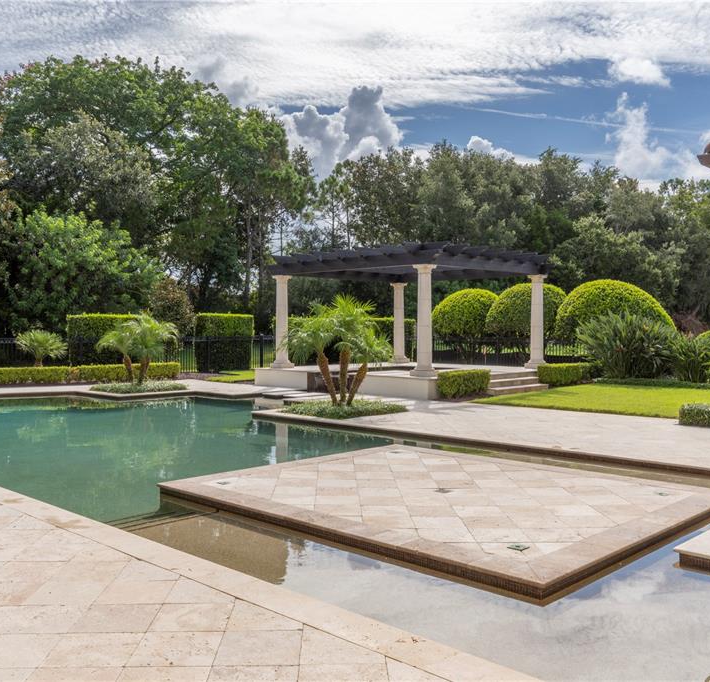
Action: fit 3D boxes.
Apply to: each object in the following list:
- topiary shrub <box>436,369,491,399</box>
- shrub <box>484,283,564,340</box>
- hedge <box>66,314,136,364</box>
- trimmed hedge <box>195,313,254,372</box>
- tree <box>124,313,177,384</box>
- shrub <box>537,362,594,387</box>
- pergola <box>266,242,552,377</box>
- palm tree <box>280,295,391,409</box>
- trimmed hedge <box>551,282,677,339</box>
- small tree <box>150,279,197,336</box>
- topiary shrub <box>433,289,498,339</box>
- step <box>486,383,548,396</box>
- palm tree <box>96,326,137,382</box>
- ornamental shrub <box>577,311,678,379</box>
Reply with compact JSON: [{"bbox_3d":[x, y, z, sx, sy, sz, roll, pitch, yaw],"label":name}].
[{"bbox_3d":[2.624,1.046,17.719,0.480,0.580,1.640,1,1,44],"label":"topiary shrub"},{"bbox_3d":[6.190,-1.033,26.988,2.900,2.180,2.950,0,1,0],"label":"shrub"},{"bbox_3d":[-8.510,0.159,24.806,0.750,2.050,2.500,1,1,45],"label":"hedge"},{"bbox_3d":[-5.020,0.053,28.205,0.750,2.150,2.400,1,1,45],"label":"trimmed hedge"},{"bbox_3d":[-5.420,0.236,19.706,1.420,1.884,1.380,0,1,0],"label":"tree"},{"bbox_3d":[6.120,0.973,21.819,0.650,0.520,1.900,1,1,45],"label":"shrub"},{"bbox_3d":[1.543,-0.785,20.910,5.600,3.114,5.850,-1,1,-45],"label":"pergola"},{"bbox_3d":[-0.368,0.212,14.704,2.100,2.170,2.130,0,1,0],"label":"palm tree"},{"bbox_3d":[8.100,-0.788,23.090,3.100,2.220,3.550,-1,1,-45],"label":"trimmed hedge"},{"bbox_3d":[-7.979,-1.393,32.484,2.100,2.650,2.100,1,1,44],"label":"small tree"},{"bbox_3d":[4.050,-0.873,27.089,2.400,2.060,2.500,0,1,0],"label":"topiary shrub"},{"bbox_3d":[4.133,1.238,19.001,0.380,0.160,2.400,1,1,44],"label":"step"},{"bbox_3d":[-6.380,0.385,19.909,1.350,1.578,1.300,0,1,0],"label":"palm tree"},{"bbox_3d":[7.720,0.171,21.006,2.300,2.070,2.550,1,1,45],"label":"ornamental shrub"}]

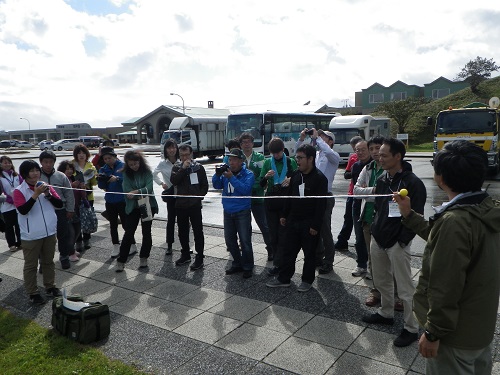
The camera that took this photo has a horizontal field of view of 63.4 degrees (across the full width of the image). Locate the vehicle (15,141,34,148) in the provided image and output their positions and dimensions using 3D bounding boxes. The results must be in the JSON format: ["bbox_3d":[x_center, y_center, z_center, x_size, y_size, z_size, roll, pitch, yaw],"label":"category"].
[{"bbox_3d":[-48.853,-9.292,88.000,1.700,1.480,4.300,1,8,23],"label":"vehicle"}]

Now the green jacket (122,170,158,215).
[{"bbox_3d":[-1.468,0.067,5.420,0.460,0.600,0.340,-1,7,6],"label":"green jacket"}]

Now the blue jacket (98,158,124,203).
[{"bbox_3d":[-2.081,-0.101,6.120,0.480,0.670,0.330,-1,7,0],"label":"blue jacket"}]

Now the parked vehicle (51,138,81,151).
[{"bbox_3d":[-29.494,-6.799,65.000,4.550,1.770,1.730,-7,9,-40],"label":"parked vehicle"}]

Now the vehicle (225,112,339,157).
[{"bbox_3d":[2.641,-3.140,26.883,2.420,3.100,10.000,3,9,36],"label":"vehicle"}]

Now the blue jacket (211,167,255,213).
[{"bbox_3d":[-0.208,0.044,5.100,0.500,0.580,0.400,1,8,23],"label":"blue jacket"}]

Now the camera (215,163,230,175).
[{"bbox_3d":[-0.349,-0.241,5.130,0.160,0.110,0.140,-5,8,-30],"label":"camera"}]

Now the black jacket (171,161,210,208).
[{"bbox_3d":[-0.838,-0.042,5.600,0.520,0.670,0.350,-1,7,3],"label":"black jacket"}]

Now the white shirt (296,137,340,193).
[{"bbox_3d":[0.872,-0.287,5.150,0.480,0.680,0.500,-8,10,-43],"label":"white shirt"}]

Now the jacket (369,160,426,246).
[{"bbox_3d":[1.286,0.151,3.480,0.320,0.730,0.480,-7,9,-42],"label":"jacket"}]

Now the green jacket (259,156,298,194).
[{"bbox_3d":[0.374,-0.142,5.220,0.500,0.520,0.340,-1,7,6],"label":"green jacket"}]

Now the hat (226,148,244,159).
[{"bbox_3d":[-0.183,-0.433,5.200,0.260,0.130,0.180,-6,8,-34],"label":"hat"}]

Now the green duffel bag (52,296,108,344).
[{"bbox_3d":[-1.595,1.208,3.811,0.490,0.285,0.270,5,9,42],"label":"green duffel bag"}]

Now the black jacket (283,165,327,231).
[{"bbox_3d":[0.625,0.138,4.640,0.500,0.700,0.330,3,8,35],"label":"black jacket"}]

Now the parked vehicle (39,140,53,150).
[{"bbox_3d":[-32.477,-6.857,66.500,1.630,1.580,3.900,4,8,37],"label":"parked vehicle"}]

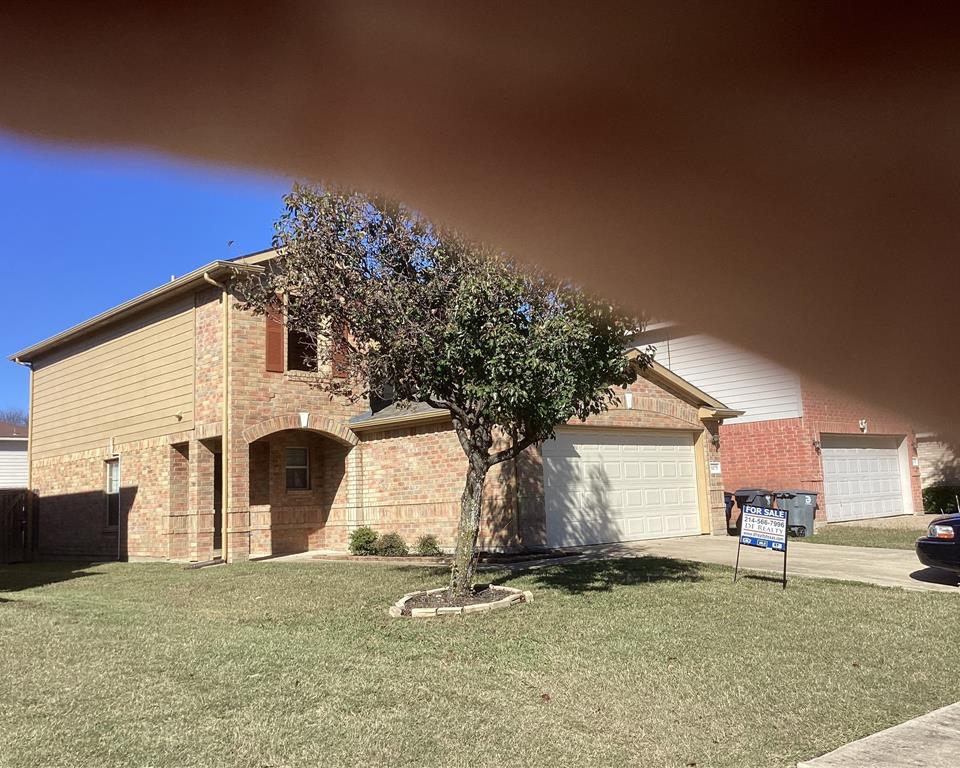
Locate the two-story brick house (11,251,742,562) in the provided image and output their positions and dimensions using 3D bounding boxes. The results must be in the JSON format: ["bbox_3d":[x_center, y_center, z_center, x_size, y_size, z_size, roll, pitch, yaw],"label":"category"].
[{"bbox_3d":[-3.549,0.343,22.434,9.950,7.200,16.500,5,-10,-43],"label":"two-story brick house"}]

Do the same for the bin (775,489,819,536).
[{"bbox_3d":[7.361,3.012,21.354,0.820,1.080,0.650,5,-10,-43],"label":"bin"}]

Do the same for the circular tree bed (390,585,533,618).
[{"bbox_3d":[-0.208,2.454,10.300,1.600,0.150,1.600,-2,-7,0],"label":"circular tree bed"}]

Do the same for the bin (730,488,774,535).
[{"bbox_3d":[6.617,3.099,22.175,0.650,1.080,0.820,-9,-10,40],"label":"bin"}]

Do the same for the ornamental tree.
[{"bbox_3d":[-0.392,-0.106,10.439,4.500,5.100,4.500,-2,-7,0],"label":"ornamental tree"}]

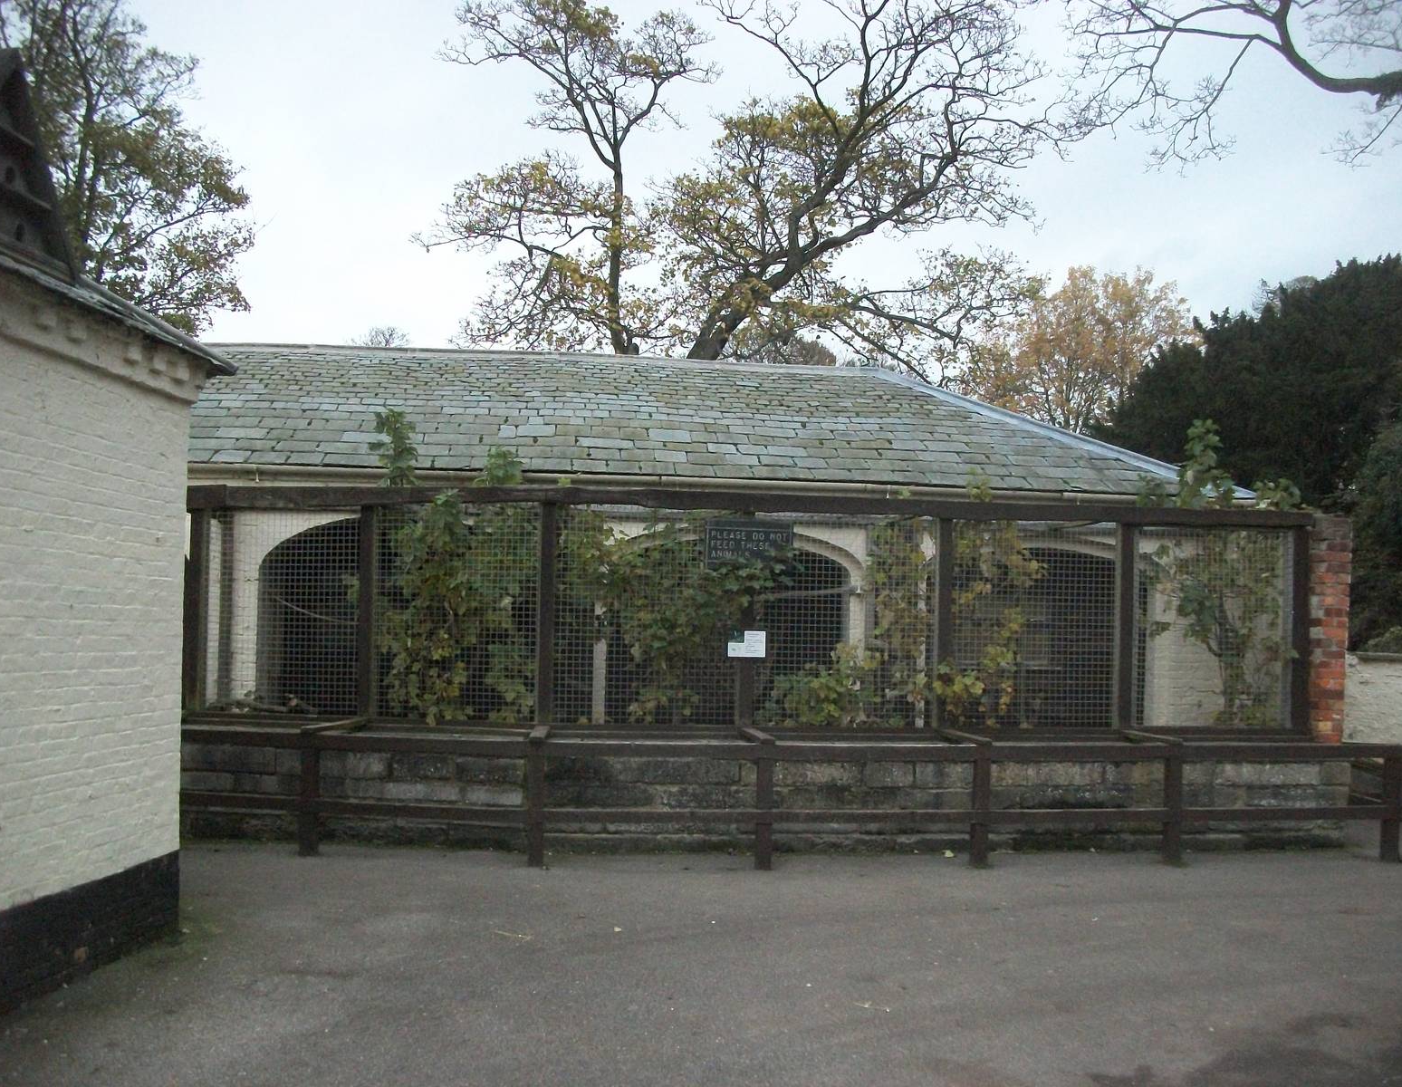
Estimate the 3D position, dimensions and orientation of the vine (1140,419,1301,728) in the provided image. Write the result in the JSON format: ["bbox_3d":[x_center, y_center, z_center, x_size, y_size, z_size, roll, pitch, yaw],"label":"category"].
[{"bbox_3d":[4.168,0.249,10.768,1.310,2.510,0.850,1,-4,-1],"label":"vine"}]

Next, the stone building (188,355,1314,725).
[{"bbox_3d":[-0.677,0.015,14.620,11.000,4.170,5.800,1,-4,-1],"label":"stone building"}]

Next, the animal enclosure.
[{"bbox_3d":[0.371,0.582,10.995,8.660,1.780,1.700,1,-4,-1],"label":"animal enclosure"}]

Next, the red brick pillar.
[{"bbox_3d":[4.801,0.684,10.421,0.340,1.780,0.350,1,-4,-1],"label":"red brick pillar"}]

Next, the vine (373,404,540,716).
[{"bbox_3d":[-1.955,0.188,10.598,1.340,2.490,0.850,1,-4,-1],"label":"vine"}]

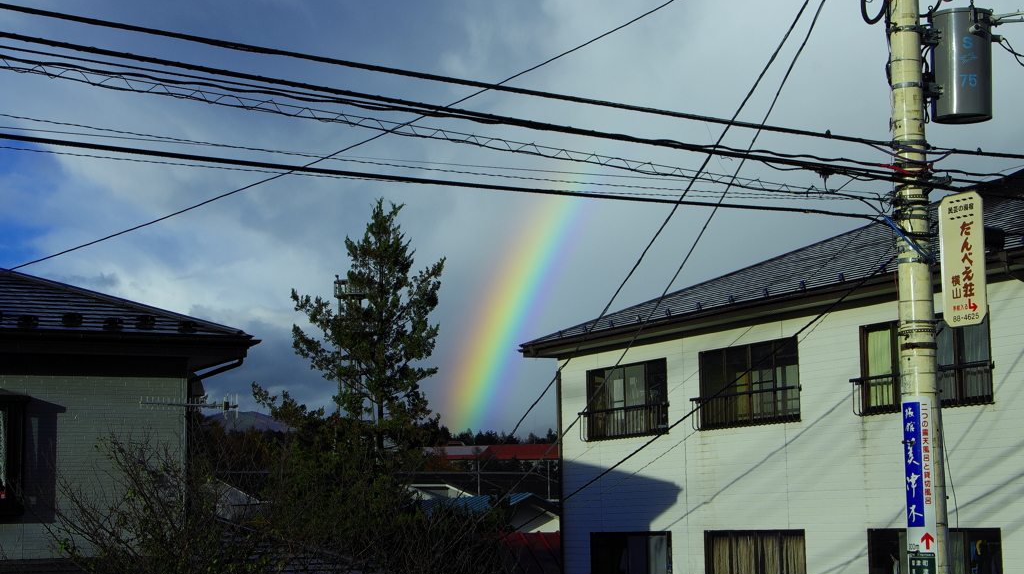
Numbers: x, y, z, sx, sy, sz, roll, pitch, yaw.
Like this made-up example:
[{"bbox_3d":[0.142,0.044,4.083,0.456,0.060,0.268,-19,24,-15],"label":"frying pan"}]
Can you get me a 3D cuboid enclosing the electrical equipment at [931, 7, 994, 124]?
[{"bbox_3d":[4.193,-2.048,17.700,0.580,1.040,0.580,-1,-7,0],"label":"electrical equipment"}]

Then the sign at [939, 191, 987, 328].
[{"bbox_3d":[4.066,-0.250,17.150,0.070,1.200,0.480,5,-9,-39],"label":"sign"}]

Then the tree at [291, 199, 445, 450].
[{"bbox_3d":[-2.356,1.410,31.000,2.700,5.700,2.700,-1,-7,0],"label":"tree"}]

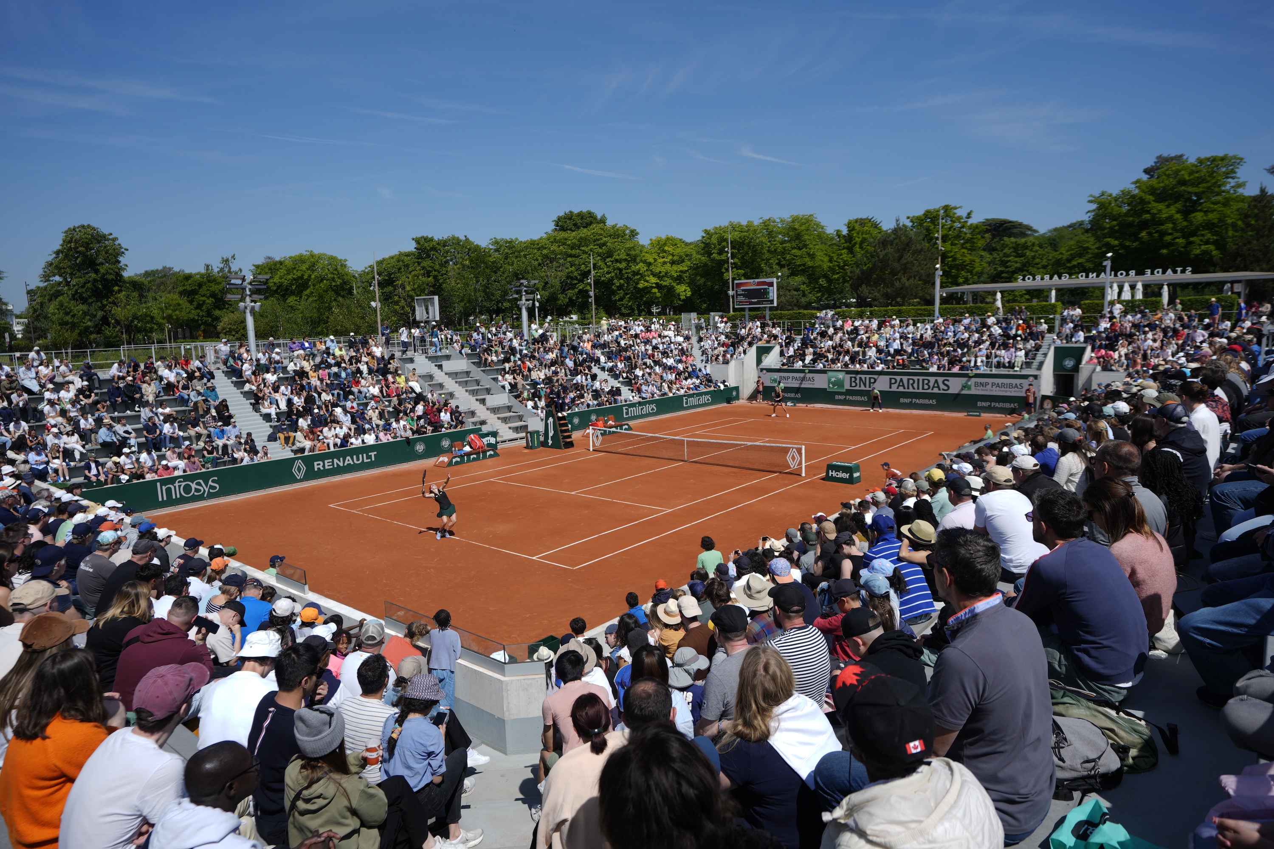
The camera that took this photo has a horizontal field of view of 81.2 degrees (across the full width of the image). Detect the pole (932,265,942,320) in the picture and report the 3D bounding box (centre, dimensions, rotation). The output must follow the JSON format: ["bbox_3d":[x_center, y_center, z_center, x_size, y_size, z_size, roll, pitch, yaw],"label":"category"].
[{"bbox_3d":[18.351,-7.573,45.529,0.450,4.410,0.450,5,10,40],"label":"pole"}]

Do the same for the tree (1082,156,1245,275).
[{"bbox_3d":[47.759,-16.997,67.147,12.300,15.460,12.300,4,9,35],"label":"tree"}]

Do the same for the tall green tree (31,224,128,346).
[{"bbox_3d":[-59.479,-14.544,79.252,9.000,13.910,9.000,-7,10,-36],"label":"tall green tree"}]

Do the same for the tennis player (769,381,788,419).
[{"bbox_3d":[8.090,-1.281,41.962,0.850,1.720,0.600,2,9,27],"label":"tennis player"}]

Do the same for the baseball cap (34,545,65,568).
[{"bbox_3d":[-4.670,1.083,5.900,0.180,0.150,0.270,1,25,22],"label":"baseball cap"}]

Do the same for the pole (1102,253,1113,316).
[{"bbox_3d":[25.161,-6.960,39.860,0.500,4.310,0.450,5,10,40],"label":"pole"}]

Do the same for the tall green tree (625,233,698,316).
[{"bbox_3d":[2.822,-16.577,88.528,8.600,11.860,8.000,-1,8,2],"label":"tall green tree"}]

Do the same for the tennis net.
[{"bbox_3d":[1.927,0.954,29.345,10.250,1.070,0.120,5,10,40],"label":"tennis net"}]

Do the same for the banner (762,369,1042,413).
[{"bbox_3d":[14.605,-2.045,44.351,16.750,2.200,0.120,5,10,40],"label":"banner"}]

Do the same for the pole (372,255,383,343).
[{"bbox_3d":[-13.889,-6.366,40.083,0.500,5.450,0.400,-4,8,-18],"label":"pole"}]

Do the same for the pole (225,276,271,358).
[{"bbox_3d":[-16.802,-4.527,32.595,0.850,4.050,1.950,5,10,40],"label":"pole"}]

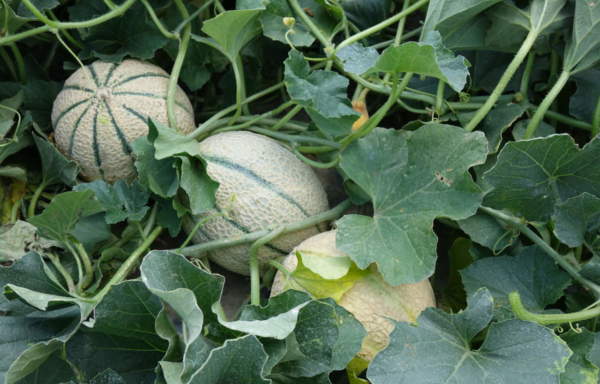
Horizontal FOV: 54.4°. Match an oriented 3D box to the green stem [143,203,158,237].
[{"bbox_3d":[-0.169,0.031,0.662,0.010,0.010,0.040,15,68,0],"label":"green stem"}]

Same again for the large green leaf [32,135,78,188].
[{"bbox_3d":[-0.259,-0.032,0.620,0.050,0.038,0.042,0,48,0],"label":"large green leaf"}]

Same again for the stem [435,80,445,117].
[{"bbox_3d":[0.176,-0.117,0.735,0.009,0.049,0.009,-4,38,0],"label":"stem"}]

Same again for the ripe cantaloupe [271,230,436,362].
[{"bbox_3d":[0.058,0.113,0.630,0.172,0.147,0.147,8,55,6],"label":"ripe cantaloupe"}]

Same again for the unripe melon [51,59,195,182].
[{"bbox_3d":[-0.195,-0.078,0.645,0.155,0.143,0.152,-8,55,9],"label":"unripe melon"}]

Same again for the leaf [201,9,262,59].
[{"bbox_3d":[-0.081,-0.188,0.690,0.074,0.064,0.040,0,23,0],"label":"leaf"}]

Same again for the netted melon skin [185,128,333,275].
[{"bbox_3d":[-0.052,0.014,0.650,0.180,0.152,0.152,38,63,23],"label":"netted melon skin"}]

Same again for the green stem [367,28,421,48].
[{"bbox_3d":[0.128,-0.207,0.780,0.078,0.011,0.012,-21,58,-14],"label":"green stem"}]

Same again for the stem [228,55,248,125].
[{"bbox_3d":[-0.074,-0.124,0.713,0.016,0.085,0.016,-2,24,0],"label":"stem"}]

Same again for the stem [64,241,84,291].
[{"bbox_3d":[-0.212,0.069,0.550,0.008,0.050,0.009,-5,24,6],"label":"stem"}]

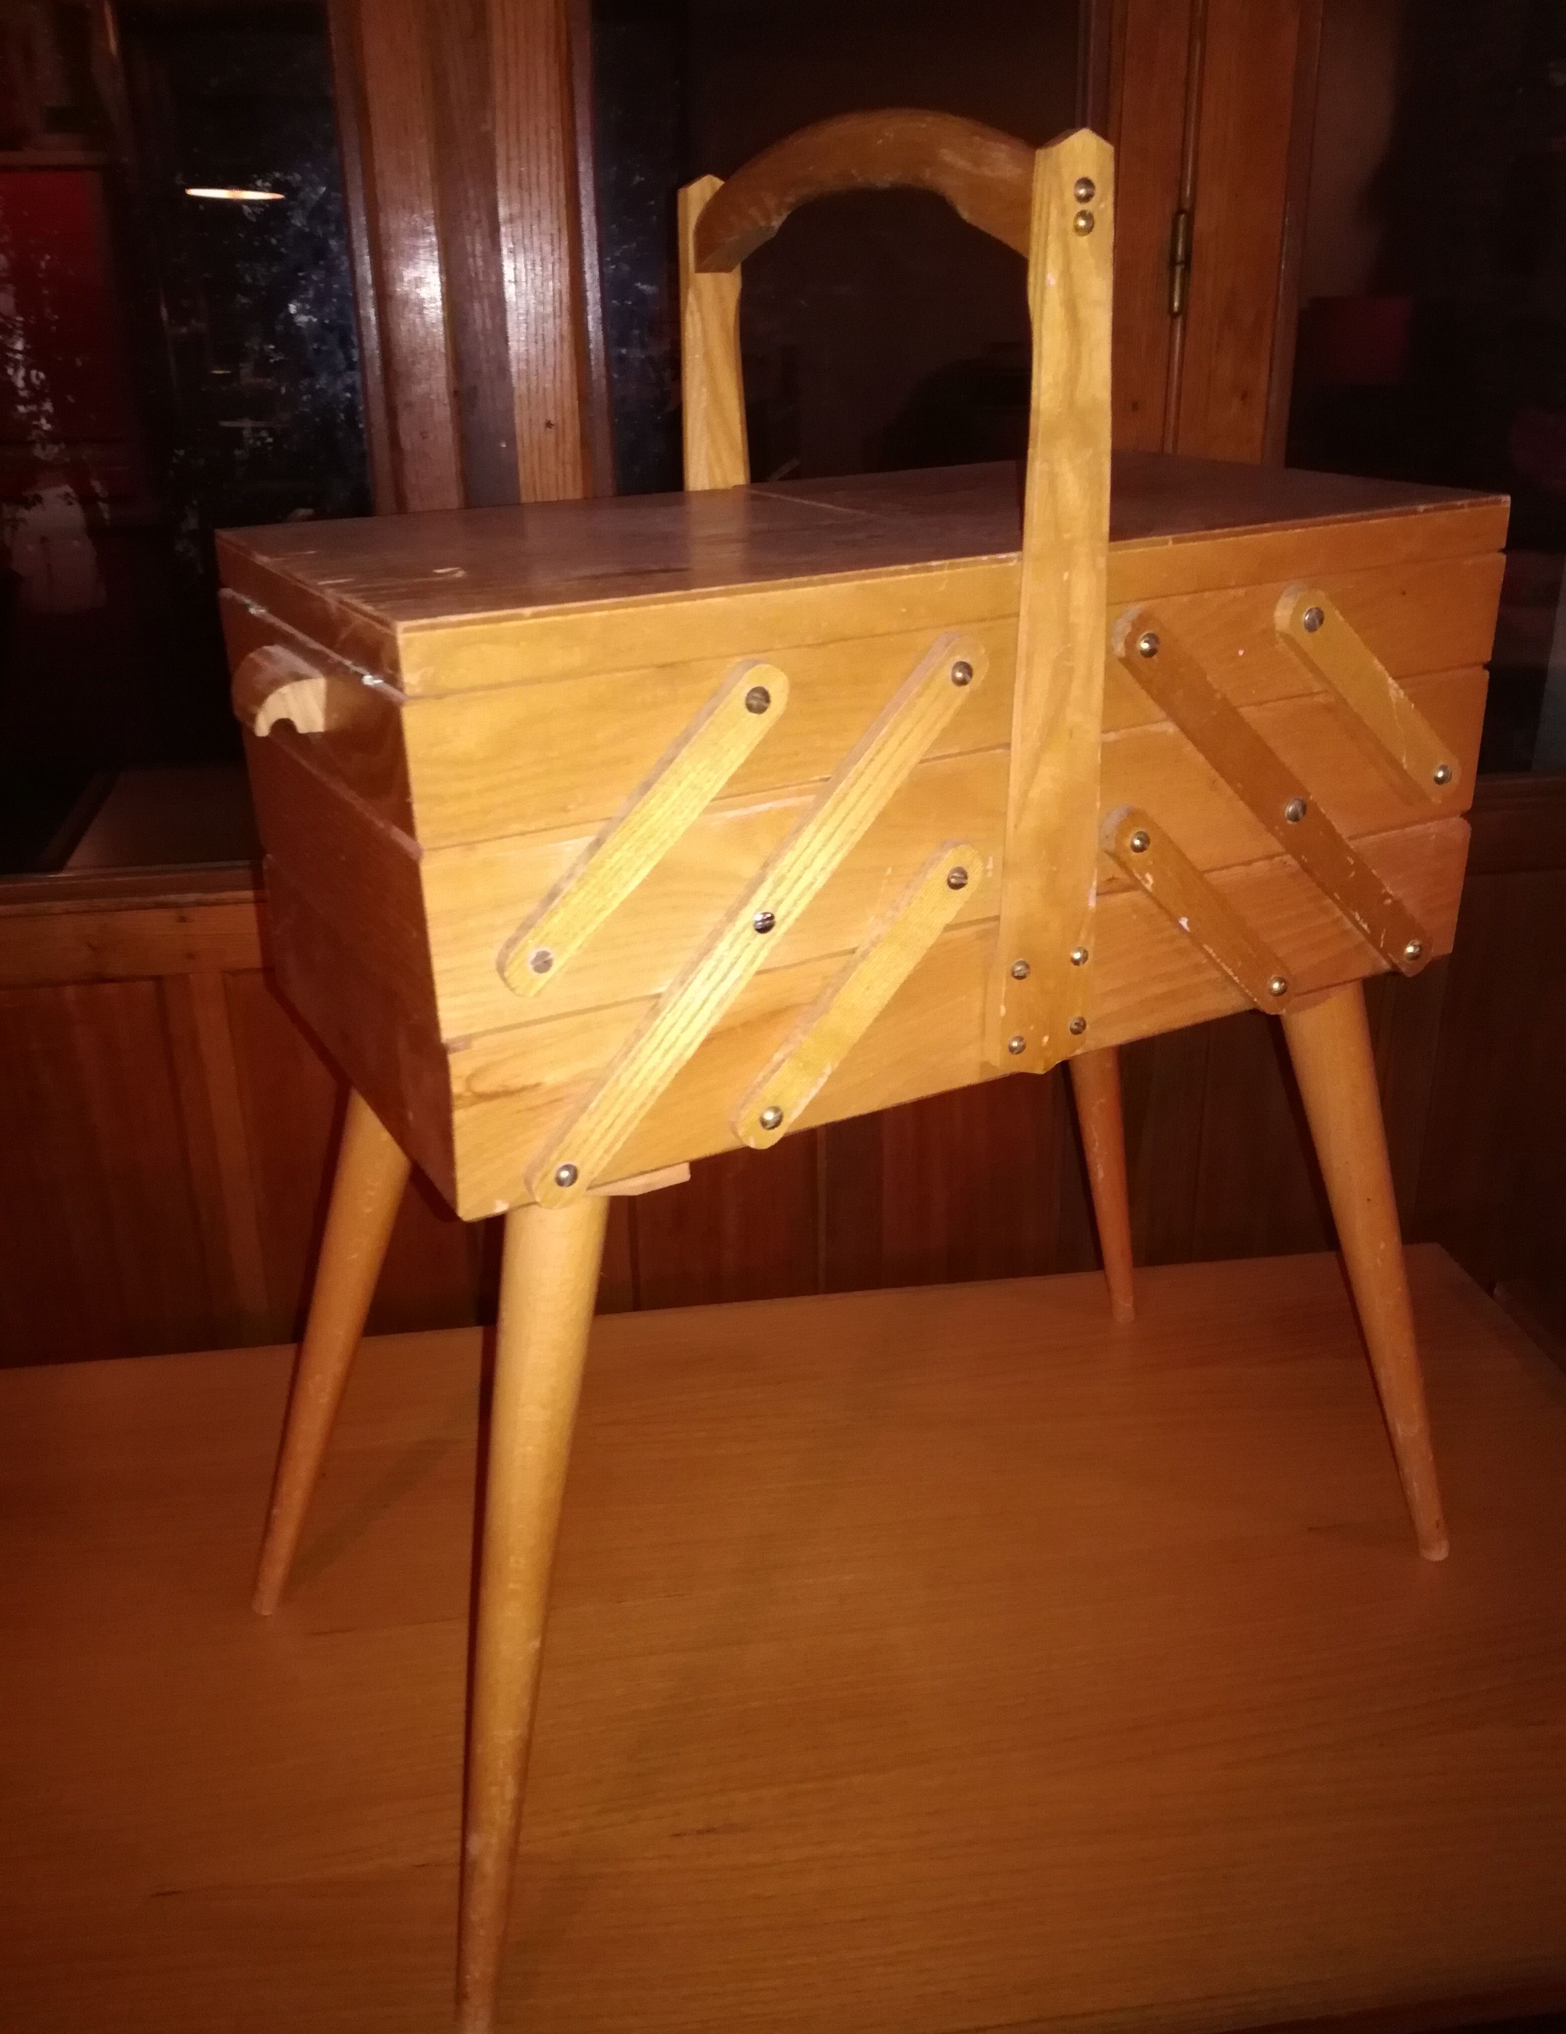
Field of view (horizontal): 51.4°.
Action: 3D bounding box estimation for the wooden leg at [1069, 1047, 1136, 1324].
[{"bbox_3d":[0.185,0.054,0.945,0.036,0.353,0.036,-29,39,-18],"label":"wooden leg"}]

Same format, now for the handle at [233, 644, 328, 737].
[{"bbox_3d":[-0.167,-0.106,0.536,0.021,0.020,0.053,-14,26,-26],"label":"handle"}]

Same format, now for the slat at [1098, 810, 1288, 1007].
[{"bbox_3d":[0.159,-0.038,0.613,0.125,0.019,0.008,36,-1,-36],"label":"slat"}]

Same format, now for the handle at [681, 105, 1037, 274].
[{"bbox_3d":[0.028,-0.293,0.577,0.018,0.047,0.240,-14,26,-26],"label":"handle"}]

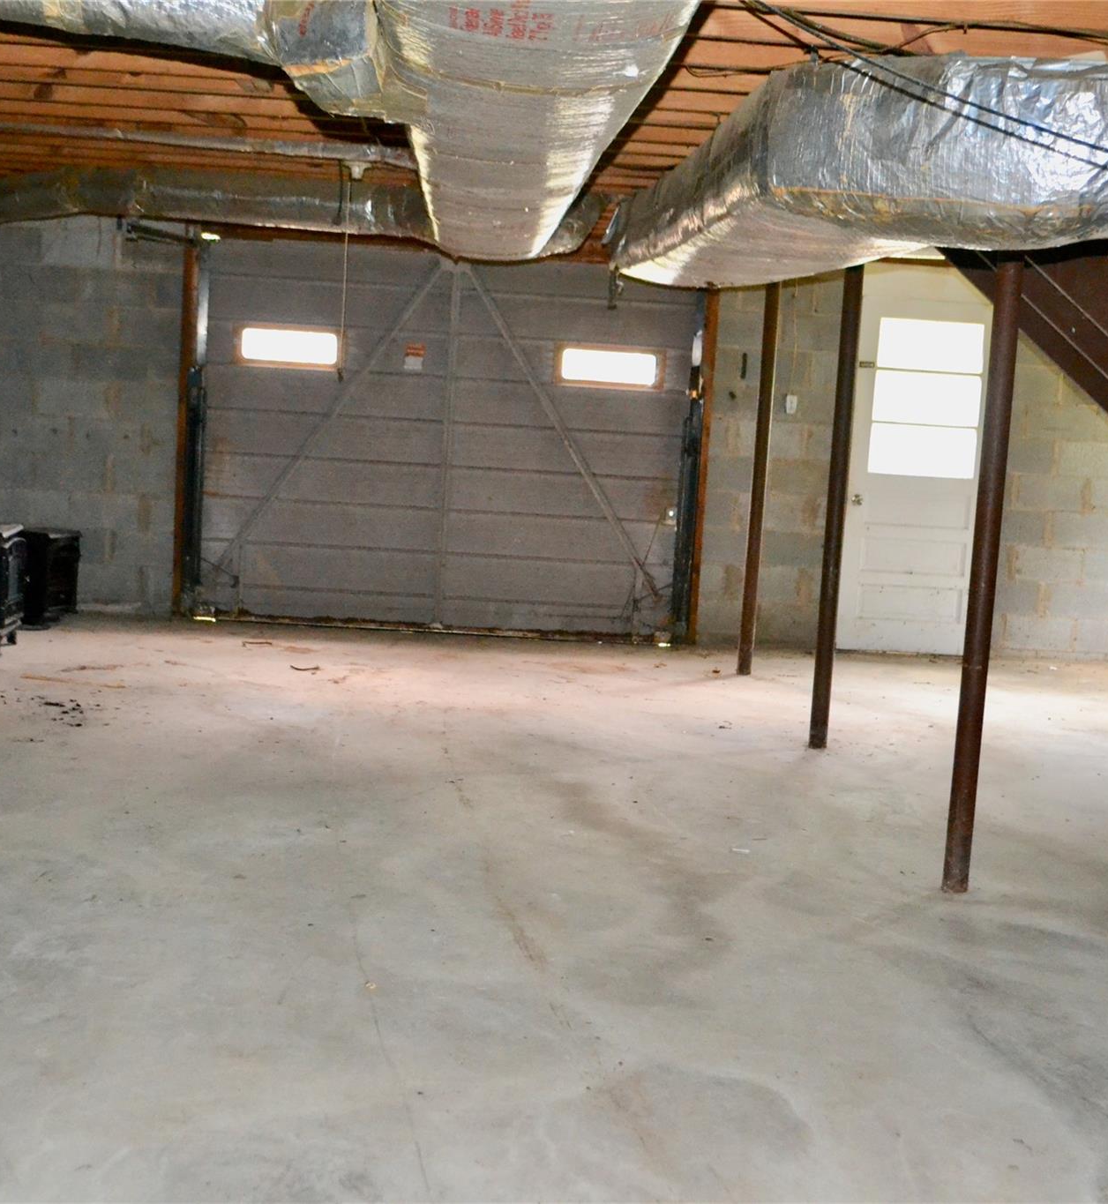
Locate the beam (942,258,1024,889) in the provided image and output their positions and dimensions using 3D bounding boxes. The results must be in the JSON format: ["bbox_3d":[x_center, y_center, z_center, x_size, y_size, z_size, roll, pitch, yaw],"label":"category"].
[{"bbox_3d":[1.259,-0.189,5.698,0.078,2.100,0.078,3,6,-6],"label":"beam"}]

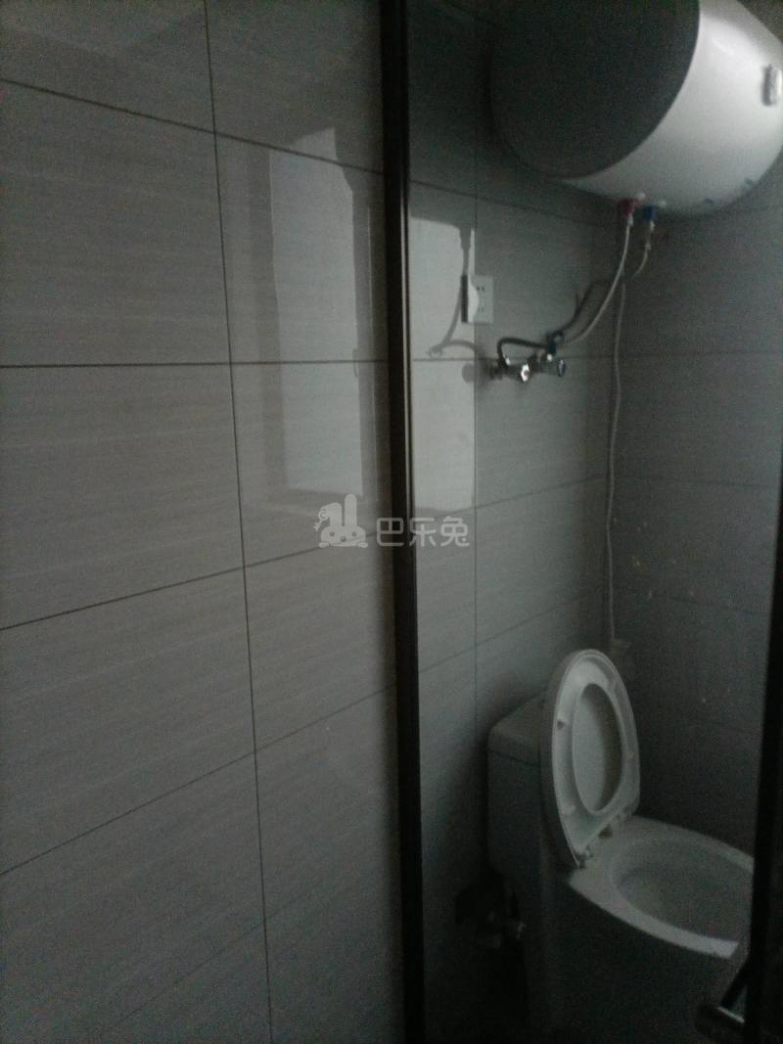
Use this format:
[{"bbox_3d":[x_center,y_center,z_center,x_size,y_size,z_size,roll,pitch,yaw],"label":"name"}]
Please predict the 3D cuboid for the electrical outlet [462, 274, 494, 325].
[{"bbox_3d":[0.168,-0.427,1.512,0.013,0.087,0.086,9,15,41],"label":"electrical outlet"}]

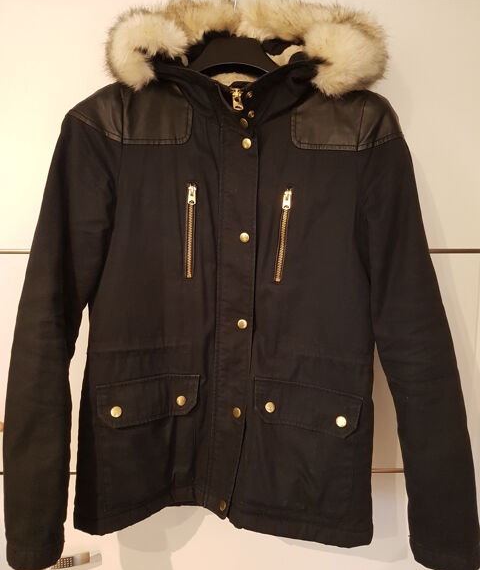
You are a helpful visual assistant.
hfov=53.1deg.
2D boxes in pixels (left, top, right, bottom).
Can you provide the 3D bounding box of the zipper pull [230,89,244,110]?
[{"bbox_3d":[-0.004,-0.262,0.676,0.015,0.031,0.010,-8,6,1],"label":"zipper pull"}]

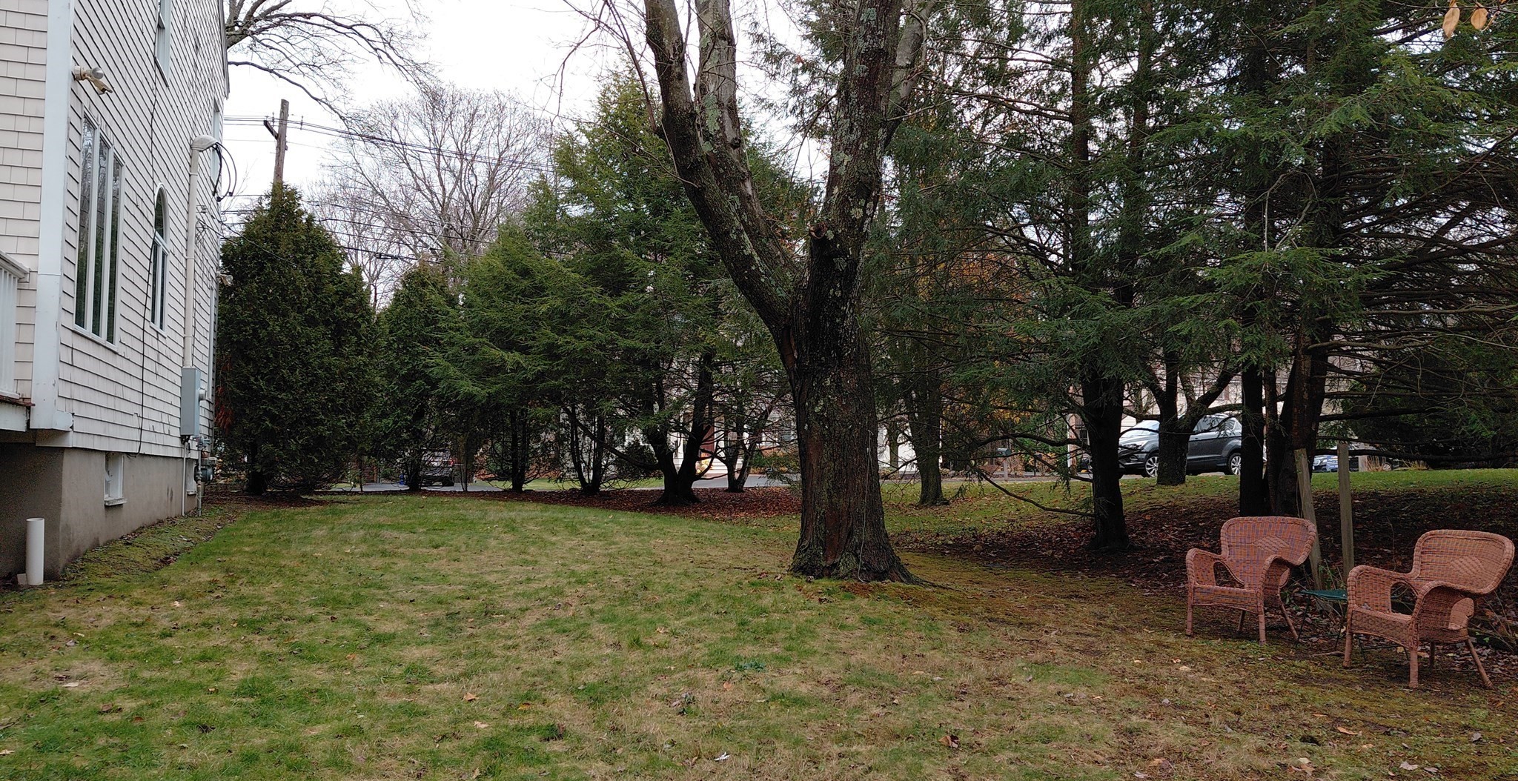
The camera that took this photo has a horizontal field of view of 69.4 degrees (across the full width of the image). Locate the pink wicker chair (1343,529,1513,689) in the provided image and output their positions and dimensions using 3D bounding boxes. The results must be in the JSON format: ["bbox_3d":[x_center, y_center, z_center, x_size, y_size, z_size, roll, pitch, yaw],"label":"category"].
[{"bbox_3d":[4.054,1.306,6.724,0.640,0.900,0.770,1,-4,-10],"label":"pink wicker chair"}]

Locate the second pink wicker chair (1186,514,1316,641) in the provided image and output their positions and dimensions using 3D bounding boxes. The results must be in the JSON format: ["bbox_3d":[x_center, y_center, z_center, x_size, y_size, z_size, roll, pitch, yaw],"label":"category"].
[{"bbox_3d":[3.713,1.418,8.346,0.640,0.900,0.770,2,-5,-32],"label":"second pink wicker chair"}]

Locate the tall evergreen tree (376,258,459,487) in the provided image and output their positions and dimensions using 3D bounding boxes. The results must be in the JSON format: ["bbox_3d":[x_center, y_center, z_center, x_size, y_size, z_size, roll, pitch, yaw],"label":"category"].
[{"bbox_3d":[-6.489,-0.254,20.862,1.900,4.349,1.900,0,-4,0],"label":"tall evergreen tree"}]

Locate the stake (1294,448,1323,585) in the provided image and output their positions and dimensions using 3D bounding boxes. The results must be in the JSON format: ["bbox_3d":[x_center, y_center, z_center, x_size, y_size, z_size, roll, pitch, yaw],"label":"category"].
[{"bbox_3d":[4.634,1.151,9.199,0.090,1.322,0.060,-8,-5,24],"label":"stake"}]

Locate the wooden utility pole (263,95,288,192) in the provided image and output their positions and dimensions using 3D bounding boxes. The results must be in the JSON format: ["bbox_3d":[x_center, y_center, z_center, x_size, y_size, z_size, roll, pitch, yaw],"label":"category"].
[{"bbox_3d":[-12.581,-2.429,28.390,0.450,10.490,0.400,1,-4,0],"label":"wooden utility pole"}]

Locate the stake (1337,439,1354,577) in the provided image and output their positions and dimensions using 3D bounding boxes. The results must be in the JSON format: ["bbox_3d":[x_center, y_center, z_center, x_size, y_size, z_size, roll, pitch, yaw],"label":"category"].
[{"bbox_3d":[4.939,1.111,9.200,0.090,1.355,0.060,-3,-5,25],"label":"stake"}]

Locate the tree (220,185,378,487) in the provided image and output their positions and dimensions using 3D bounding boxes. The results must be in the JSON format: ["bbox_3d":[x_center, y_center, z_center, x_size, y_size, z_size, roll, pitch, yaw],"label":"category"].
[{"bbox_3d":[-8.309,-0.935,19.707,2.850,5.578,2.800,0,-4,0],"label":"tree"}]

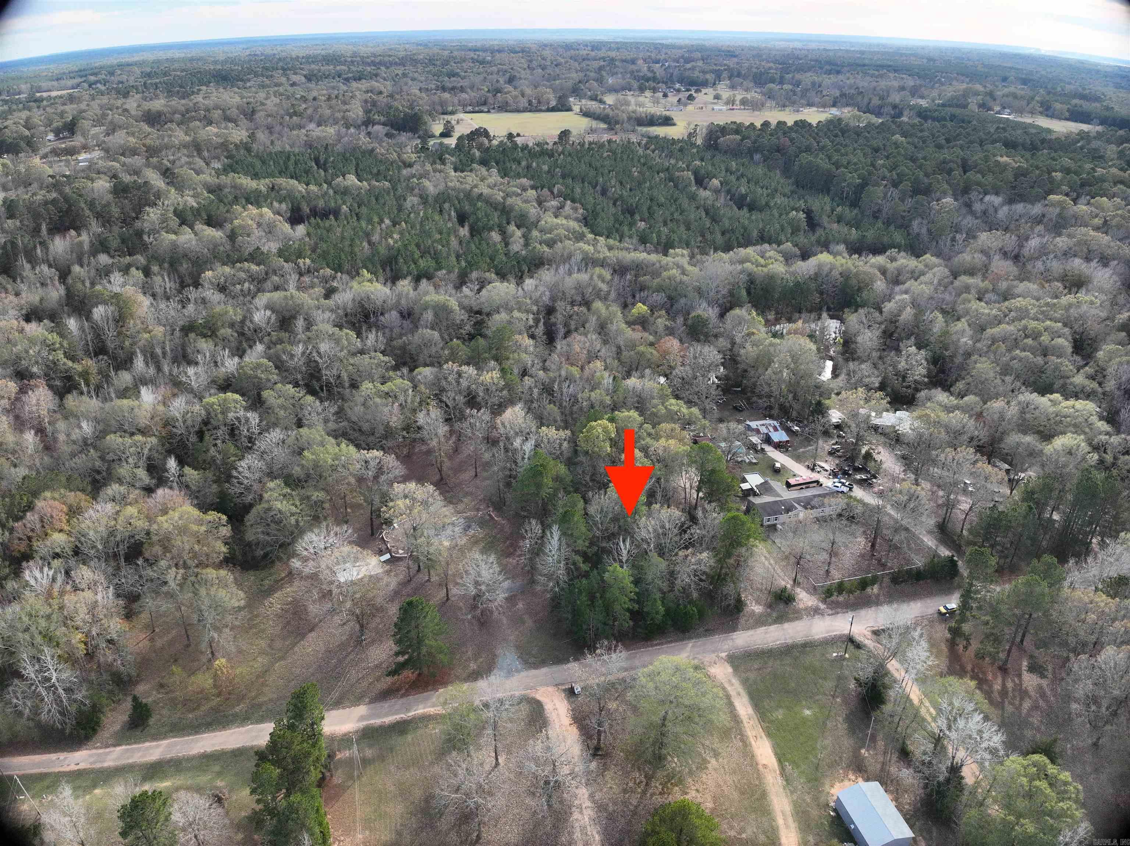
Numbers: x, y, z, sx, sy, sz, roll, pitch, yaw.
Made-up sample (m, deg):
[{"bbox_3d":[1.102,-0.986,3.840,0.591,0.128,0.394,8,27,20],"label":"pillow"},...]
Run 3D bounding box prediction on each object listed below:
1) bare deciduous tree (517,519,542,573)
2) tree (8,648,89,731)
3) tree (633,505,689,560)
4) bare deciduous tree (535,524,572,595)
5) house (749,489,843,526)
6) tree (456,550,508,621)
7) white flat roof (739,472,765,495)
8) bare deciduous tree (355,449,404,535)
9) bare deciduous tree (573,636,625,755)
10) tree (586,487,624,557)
[{"bbox_3d":[-8.369,29.368,183.505,6.200,16.000,6.200,0,27,0],"label":"bare deciduous tree"},{"bbox_3d":[-93.621,49.318,142.498,12.000,18.000,12.000,0,27,0],"label":"tree"},{"bbox_3d":[22.147,28.538,181.970,12.800,19.400,12.800,0,27,0],"label":"tree"},{"bbox_3d":[-2.325,31.346,175.827,8.200,19.500,8.200,0,27,0],"label":"bare deciduous tree"},{"bbox_3d":[61.855,21.874,210.797,23.087,5.000,10.286,-7,28,-13],"label":"house"},{"bbox_3d":[-18.556,35.832,170.380,11.300,16.500,11.300,0,27,0],"label":"tree"},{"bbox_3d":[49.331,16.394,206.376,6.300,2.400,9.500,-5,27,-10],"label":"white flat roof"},{"bbox_3d":[-46.005,18.551,196.656,12.925,23.800,12.925,0,27,0],"label":"bare deciduous tree"},{"bbox_3d":[6.027,48.526,136.930,9.300,24.500,9.300,0,27,0],"label":"bare deciduous tree"},{"bbox_3d":[9.126,25.726,186.257,8.918,20.500,8.918,0,27,0],"label":"tree"}]

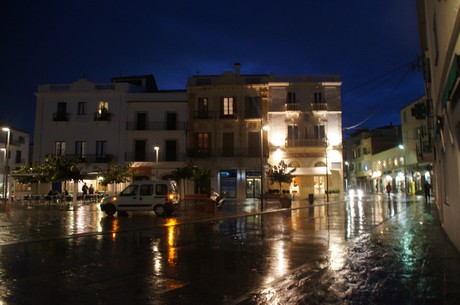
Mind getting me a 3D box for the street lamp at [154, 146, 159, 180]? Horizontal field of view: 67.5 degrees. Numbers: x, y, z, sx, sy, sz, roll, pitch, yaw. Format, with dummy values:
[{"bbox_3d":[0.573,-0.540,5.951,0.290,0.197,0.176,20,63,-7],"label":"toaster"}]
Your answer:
[{"bbox_3d":[-6.657,1.906,31.451,0.400,4.950,0.600,-2,-5,17],"label":"street lamp"}]

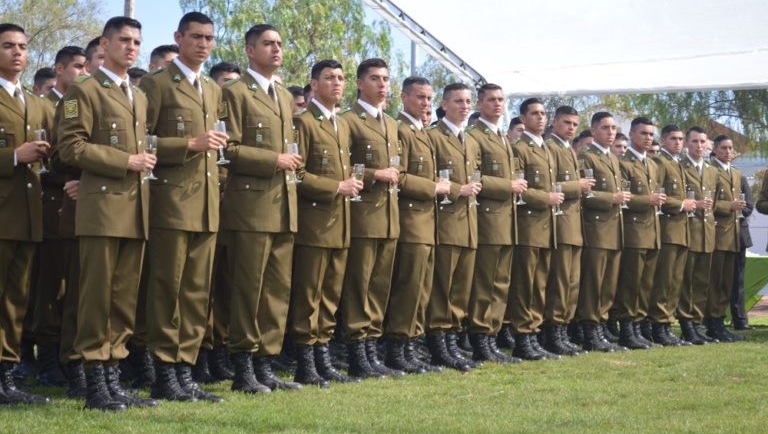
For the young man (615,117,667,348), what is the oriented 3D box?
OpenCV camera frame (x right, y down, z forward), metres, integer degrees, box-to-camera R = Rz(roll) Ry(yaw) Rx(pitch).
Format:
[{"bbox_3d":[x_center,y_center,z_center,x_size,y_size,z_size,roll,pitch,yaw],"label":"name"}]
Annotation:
[{"bbox_3d":[1.941,0.112,13.134,0.420,1.725,0.520,1,0,33],"label":"young man"}]

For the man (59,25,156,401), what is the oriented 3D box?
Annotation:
[{"bbox_3d":[-1.226,-0.022,8.015,0.420,1.796,0.520,1,0,30],"label":"man"}]

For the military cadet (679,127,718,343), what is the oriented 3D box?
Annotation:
[{"bbox_3d":[2.611,0.145,14.480,0.500,1.782,0.380,1,-1,-29],"label":"military cadet"}]

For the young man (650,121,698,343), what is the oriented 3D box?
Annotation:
[{"bbox_3d":[2.264,0.132,13.634,0.420,1.697,0.520,1,0,32],"label":"young man"}]

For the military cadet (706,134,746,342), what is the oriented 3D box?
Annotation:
[{"bbox_3d":[2.941,0.174,15.000,0.380,1.764,0.500,-1,-2,44],"label":"military cadet"}]

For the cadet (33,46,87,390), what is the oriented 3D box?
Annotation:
[{"bbox_3d":[-1.627,-0.010,8.950,0.380,1.737,0.500,0,-1,32],"label":"cadet"}]

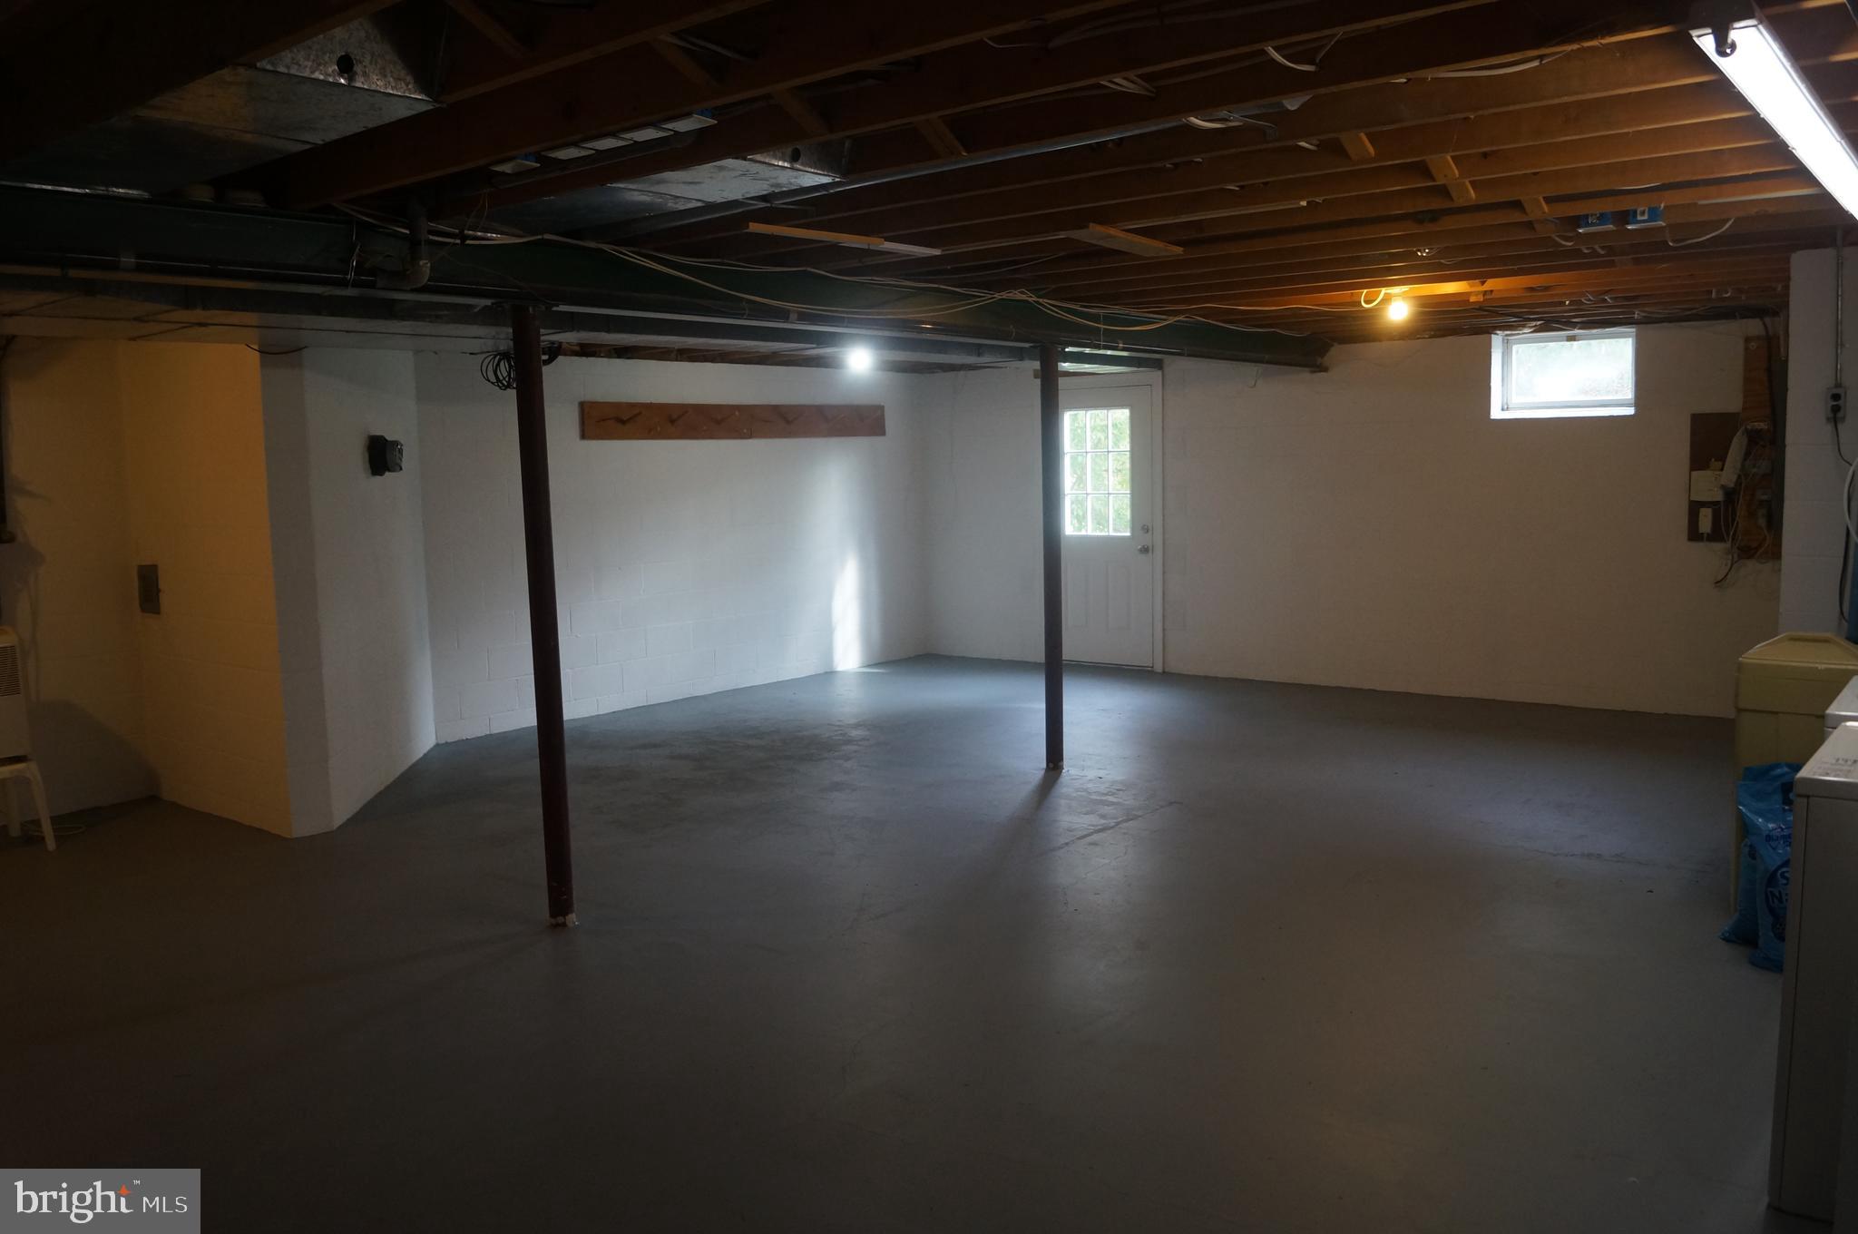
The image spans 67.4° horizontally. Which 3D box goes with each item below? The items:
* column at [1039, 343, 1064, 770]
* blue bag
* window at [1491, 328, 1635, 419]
[{"bbox_3d":[0.611,-0.281,6.972,0.092,2.120,0.092,-1,6,0],"label":"column"},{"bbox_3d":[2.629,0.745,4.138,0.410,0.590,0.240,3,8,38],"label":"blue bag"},{"bbox_3d":[3.820,-1.452,8.362,0.810,0.520,0.160,3,8,38],"label":"window"}]

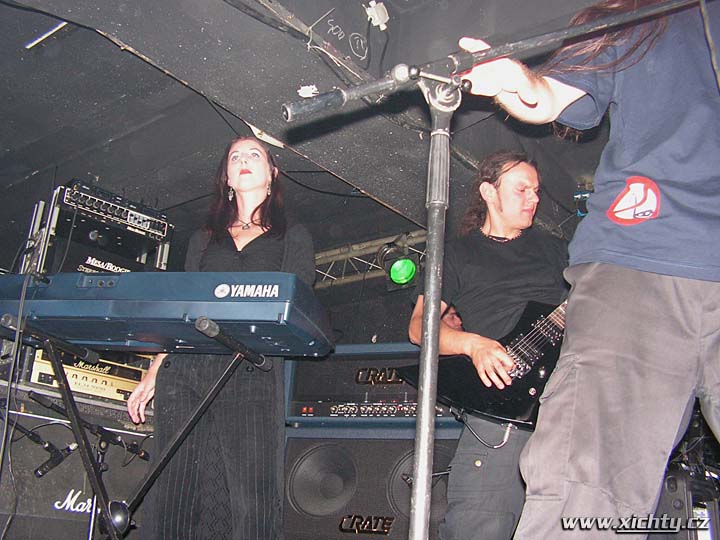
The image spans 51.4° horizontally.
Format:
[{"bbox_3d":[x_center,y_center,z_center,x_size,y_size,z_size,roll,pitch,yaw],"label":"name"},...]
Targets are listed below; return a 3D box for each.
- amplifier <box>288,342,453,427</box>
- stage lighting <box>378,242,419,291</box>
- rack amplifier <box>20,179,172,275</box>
[{"bbox_3d":[0.093,0.489,2.929,0.735,0.325,0.270,-3,-25,13],"label":"amplifier"},{"bbox_3d":[0.238,-0.028,4.700,0.220,0.250,0.270,-8,19,-4],"label":"stage lighting"},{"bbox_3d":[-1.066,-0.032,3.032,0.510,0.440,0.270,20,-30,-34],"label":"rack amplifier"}]

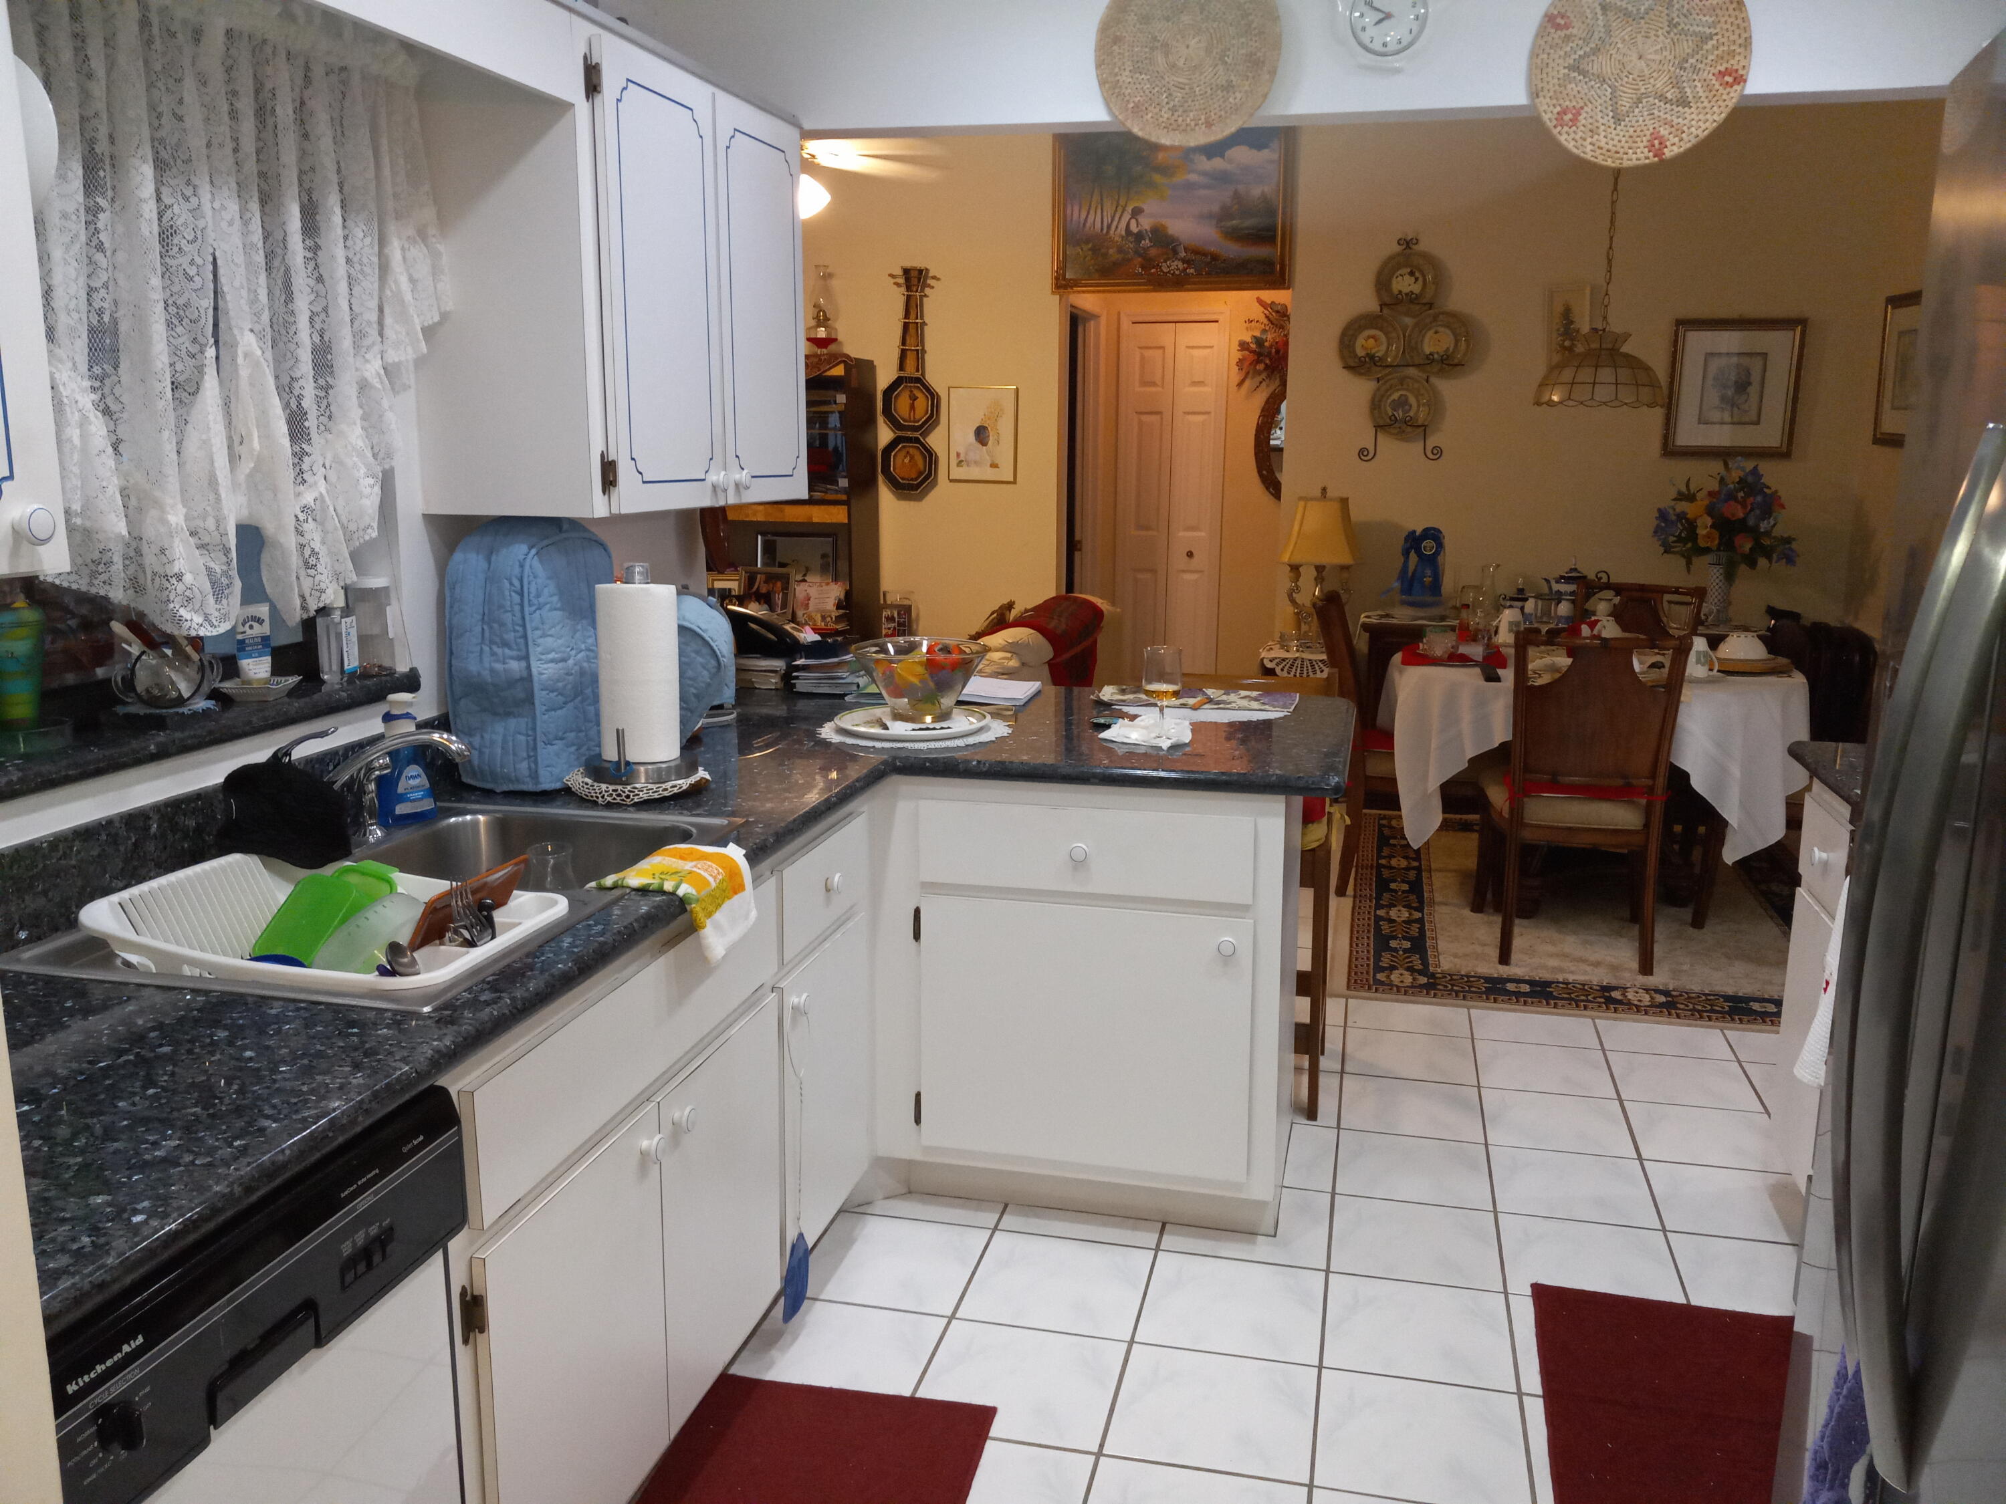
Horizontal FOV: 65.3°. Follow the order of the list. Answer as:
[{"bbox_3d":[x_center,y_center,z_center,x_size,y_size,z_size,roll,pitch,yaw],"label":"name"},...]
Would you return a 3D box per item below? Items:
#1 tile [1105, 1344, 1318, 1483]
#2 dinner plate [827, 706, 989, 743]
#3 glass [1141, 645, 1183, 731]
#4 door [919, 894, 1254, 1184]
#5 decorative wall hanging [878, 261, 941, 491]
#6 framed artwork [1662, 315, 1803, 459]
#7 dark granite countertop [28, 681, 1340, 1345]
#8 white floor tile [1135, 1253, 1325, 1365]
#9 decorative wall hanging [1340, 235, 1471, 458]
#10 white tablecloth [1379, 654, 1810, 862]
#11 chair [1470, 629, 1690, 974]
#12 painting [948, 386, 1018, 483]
[{"bbox_3d":[0.326,1.016,2.406,0.303,0.010,0.303,3,11,13],"label":"tile"},{"bbox_3d":[-0.179,-0.054,3.133,0.314,0.025,0.314,0,11,0],"label":"dinner plate"},{"bbox_3d":[0.315,-0.127,3.064,0.073,0.165,0.073,3,11,14],"label":"glass"},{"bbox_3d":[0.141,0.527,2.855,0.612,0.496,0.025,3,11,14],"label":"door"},{"bbox_3d":[-0.415,-1.615,6.864,0.280,0.980,0.060,3,11,14],"label":"decorative wall hanging"},{"bbox_3d":[2.873,-1.426,6.145,0.480,0.527,0.030,3,11,13],"label":"framed artwork"},{"bbox_3d":[-0.246,0.139,2.333,1.457,0.045,2.852,3,11,13],"label":"dark granite countertop"},{"bbox_3d":[0.405,0.972,2.735,0.304,0.010,0.304,3,11,13],"label":"white floor tile"},{"bbox_3d":[1.634,-1.627,6.333,0.515,0.885,0.090,3,11,14],"label":"decorative wall hanging"},{"bbox_3d":[1.941,-0.011,5.320,1.290,0.605,1.000,3,11,13],"label":"white tablecloth"},{"bbox_3d":[1.660,0.097,4.531,0.500,0.965,0.600,3,11,13],"label":"chair"},{"bbox_3d":[-0.092,-1.387,6.847,0.315,0.415,0.024,3,11,14],"label":"painting"}]

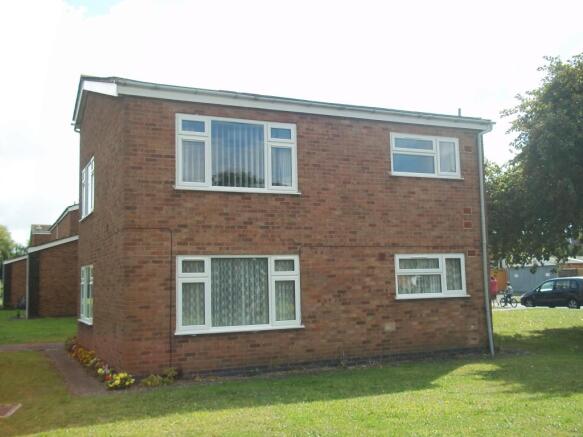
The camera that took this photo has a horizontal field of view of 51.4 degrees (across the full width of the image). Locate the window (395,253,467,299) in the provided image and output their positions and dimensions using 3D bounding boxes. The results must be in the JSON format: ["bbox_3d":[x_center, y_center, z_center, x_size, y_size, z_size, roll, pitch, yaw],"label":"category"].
[{"bbox_3d":[2.961,1.222,12.853,1.799,0.927,0.100,1,-6,-24],"label":"window"}]

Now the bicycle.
[{"bbox_3d":[11.110,4.163,31.037,1.200,0.800,0.480,-5,-7,37],"label":"bicycle"}]

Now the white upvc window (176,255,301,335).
[{"bbox_3d":[-0.933,1.358,11.111,2.381,1.355,0.100,1,-6,-24],"label":"white upvc window"}]

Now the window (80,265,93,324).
[{"bbox_3d":[-5.280,1.911,15.608,0.100,1.395,2.529,1,-6,-24],"label":"window"}]

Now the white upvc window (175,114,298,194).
[{"bbox_3d":[-0.984,-1.183,11.345,2.380,1.355,0.100,1,-6,-24],"label":"white upvc window"}]

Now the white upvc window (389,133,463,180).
[{"bbox_3d":[2.898,-1.335,13.084,1.794,0.900,0.100,1,-6,-24],"label":"white upvc window"}]

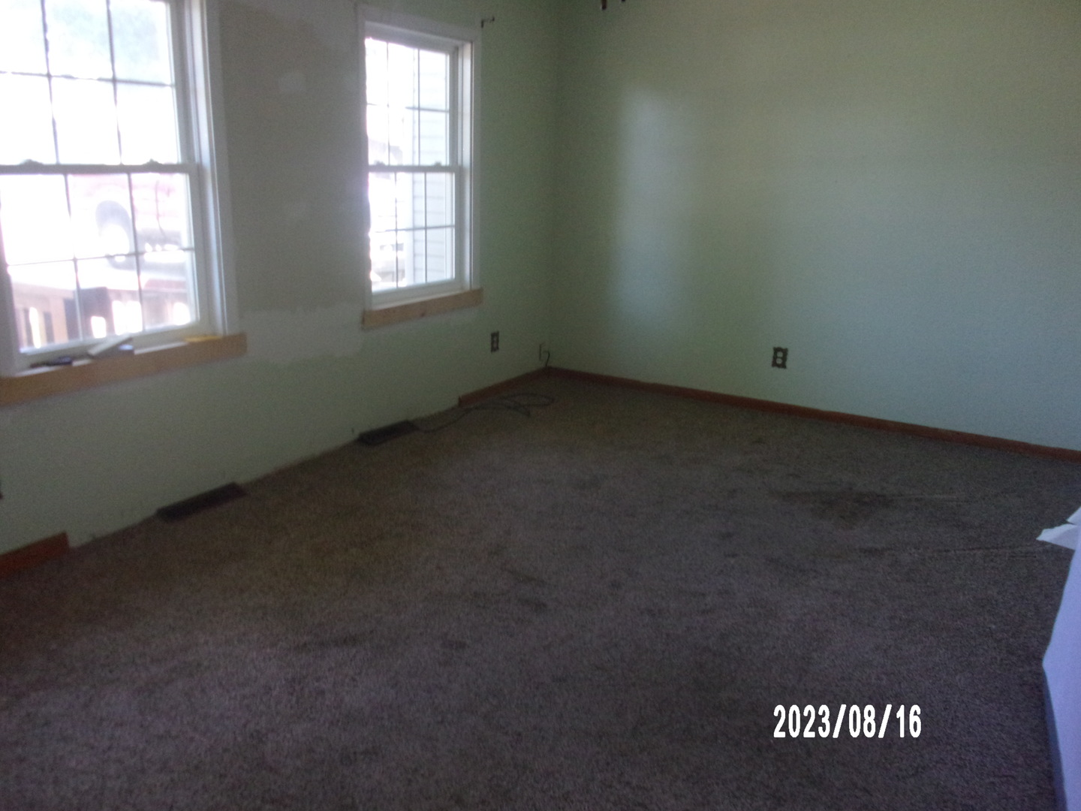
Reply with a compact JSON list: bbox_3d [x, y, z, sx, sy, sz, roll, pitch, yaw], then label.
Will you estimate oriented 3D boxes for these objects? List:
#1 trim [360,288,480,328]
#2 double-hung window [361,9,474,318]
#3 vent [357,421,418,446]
[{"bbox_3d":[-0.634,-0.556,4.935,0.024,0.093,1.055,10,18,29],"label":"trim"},{"bbox_3d":[-0.643,-1.283,4.782,0.090,1.490,0.880,10,18,29],"label":"double-hung window"},{"bbox_3d":[-0.822,0.153,4.740,0.140,0.018,0.370,10,18,29],"label":"vent"}]

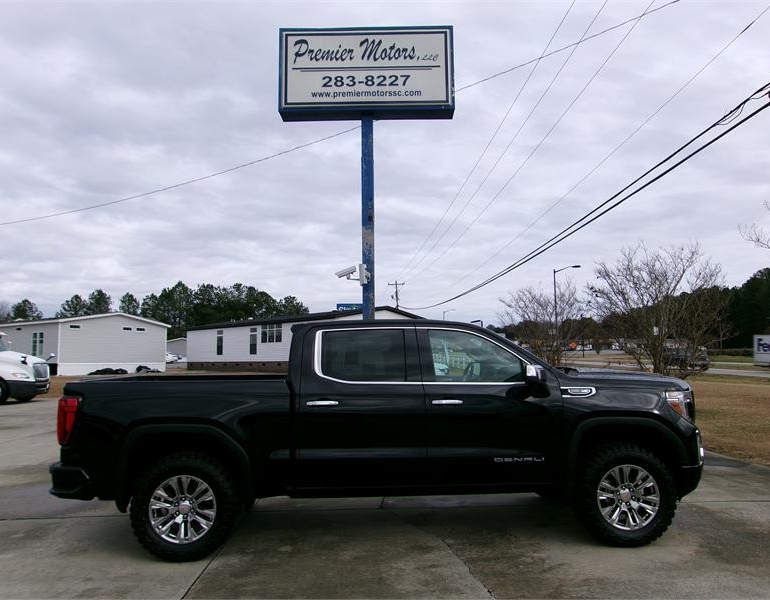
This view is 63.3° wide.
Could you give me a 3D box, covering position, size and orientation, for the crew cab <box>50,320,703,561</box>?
[{"bbox_3d":[0.048,1.225,6.277,5.900,2.000,2.100,0,-5,-3],"label":"crew cab"}]

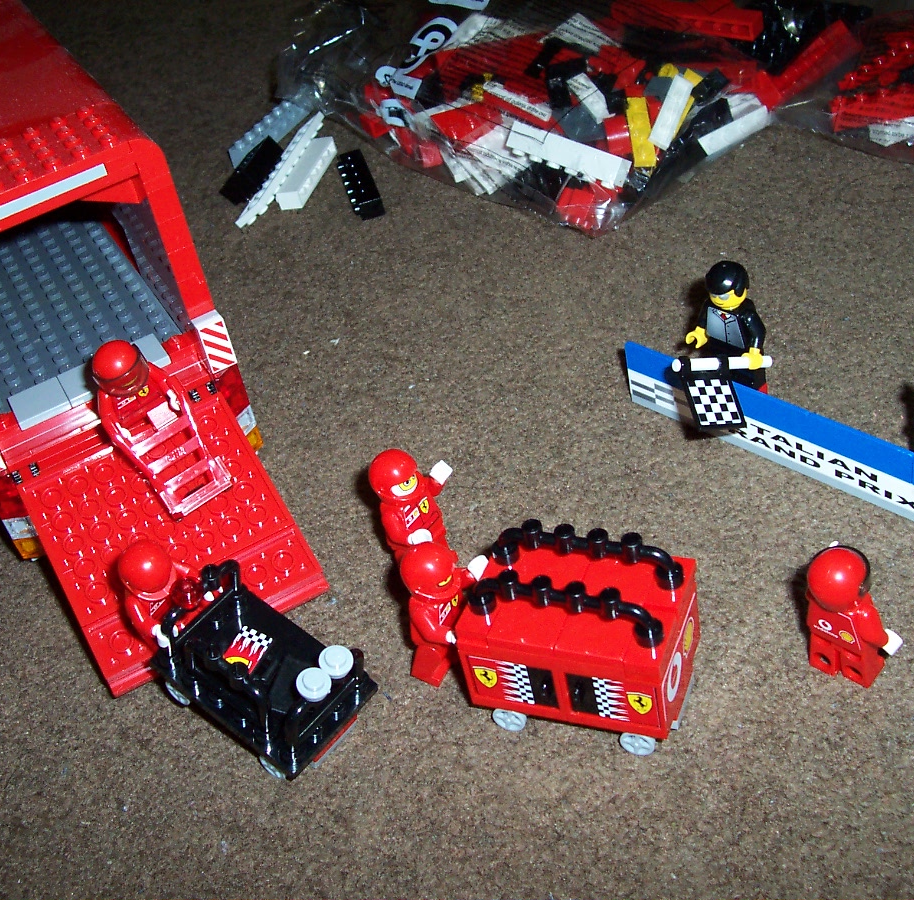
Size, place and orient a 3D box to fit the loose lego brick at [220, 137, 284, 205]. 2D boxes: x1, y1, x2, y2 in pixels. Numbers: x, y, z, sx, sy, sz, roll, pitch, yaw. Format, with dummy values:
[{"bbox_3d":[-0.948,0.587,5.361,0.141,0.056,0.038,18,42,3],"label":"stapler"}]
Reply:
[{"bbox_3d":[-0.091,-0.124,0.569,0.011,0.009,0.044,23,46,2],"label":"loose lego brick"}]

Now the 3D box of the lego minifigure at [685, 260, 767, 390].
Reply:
[{"bbox_3d":[0.080,-0.035,0.372,0.025,0.042,0.015,27,53,38],"label":"lego minifigure"}]

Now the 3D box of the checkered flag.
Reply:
[{"bbox_3d":[0.071,-0.016,0.357,0.016,0.004,0.022,-5,73,-27],"label":"checkered flag"}]

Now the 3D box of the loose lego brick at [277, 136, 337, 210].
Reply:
[{"bbox_3d":[-0.066,-0.121,0.562,0.011,0.008,0.048,1,41,16],"label":"loose lego brick"}]

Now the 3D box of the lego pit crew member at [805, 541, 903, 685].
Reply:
[{"bbox_3d":[0.094,0.036,0.304,0.025,0.043,0.022,21,57,36],"label":"lego pit crew member"}]

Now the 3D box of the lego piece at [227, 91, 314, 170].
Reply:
[{"bbox_3d":[-0.085,-0.152,0.601,0.008,0.011,0.064,12,45,27],"label":"lego piece"}]

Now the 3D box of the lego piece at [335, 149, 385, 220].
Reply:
[{"bbox_3d":[-0.042,-0.112,0.545,0.011,0.008,0.048,-16,39,-4],"label":"lego piece"}]

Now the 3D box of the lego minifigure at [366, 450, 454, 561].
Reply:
[{"bbox_3d":[-0.011,0.019,0.354,0.018,0.043,0.025,11,37,43],"label":"lego minifigure"}]

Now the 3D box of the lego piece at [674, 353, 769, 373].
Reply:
[{"bbox_3d":[0.075,-0.024,0.362,0.033,0.003,0.003,-5,34,-27],"label":"lego piece"}]

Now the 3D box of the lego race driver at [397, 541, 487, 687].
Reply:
[{"bbox_3d":[-0.004,0.040,0.327,0.018,0.043,0.025,16,44,18],"label":"lego race driver"}]

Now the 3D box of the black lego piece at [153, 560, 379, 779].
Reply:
[{"bbox_3d":[-0.048,0.052,0.320,0.049,0.032,0.033,32,53,22],"label":"black lego piece"}]

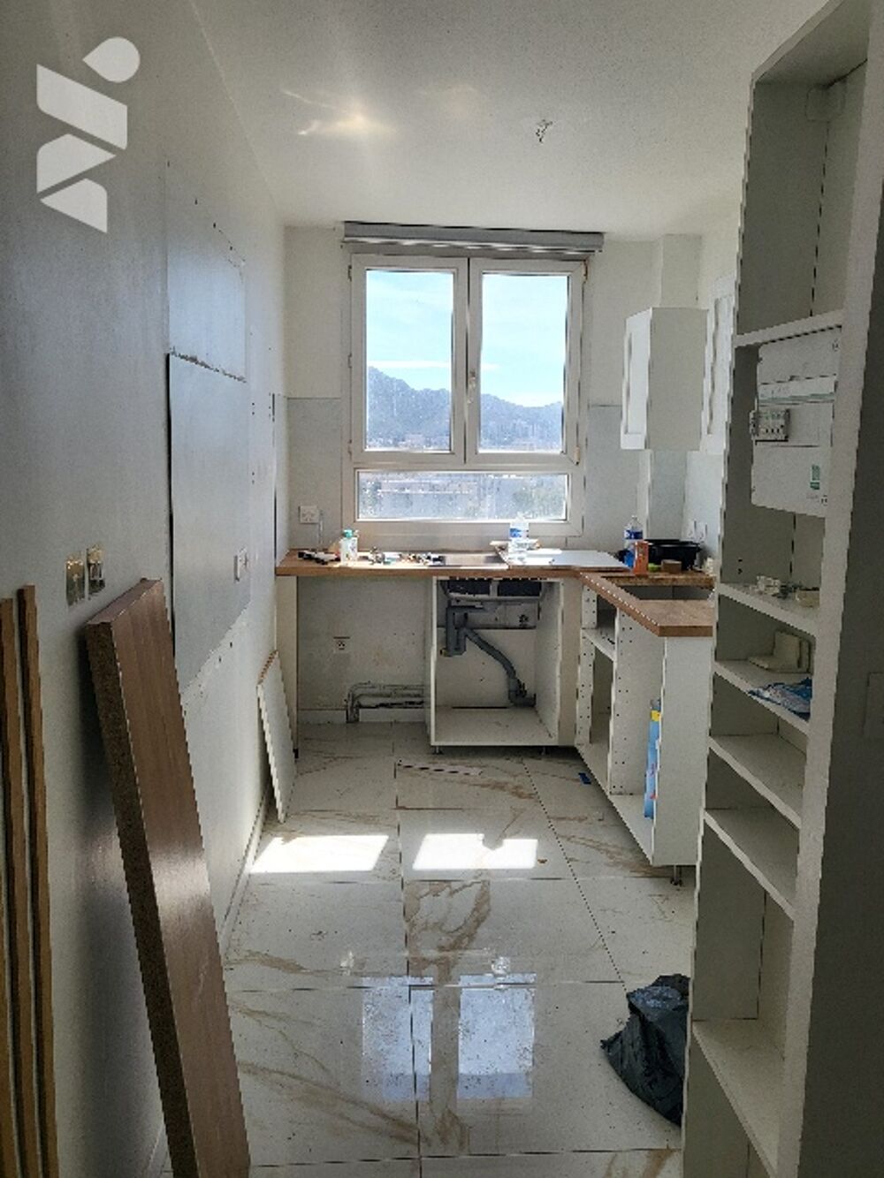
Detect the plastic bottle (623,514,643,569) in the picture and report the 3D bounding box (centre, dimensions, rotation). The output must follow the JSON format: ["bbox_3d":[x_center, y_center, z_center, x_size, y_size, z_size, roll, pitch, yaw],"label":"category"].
[{"bbox_3d":[0.897,-0.222,4.154,0.083,0.250,0.083,0,9,-4],"label":"plastic bottle"}]

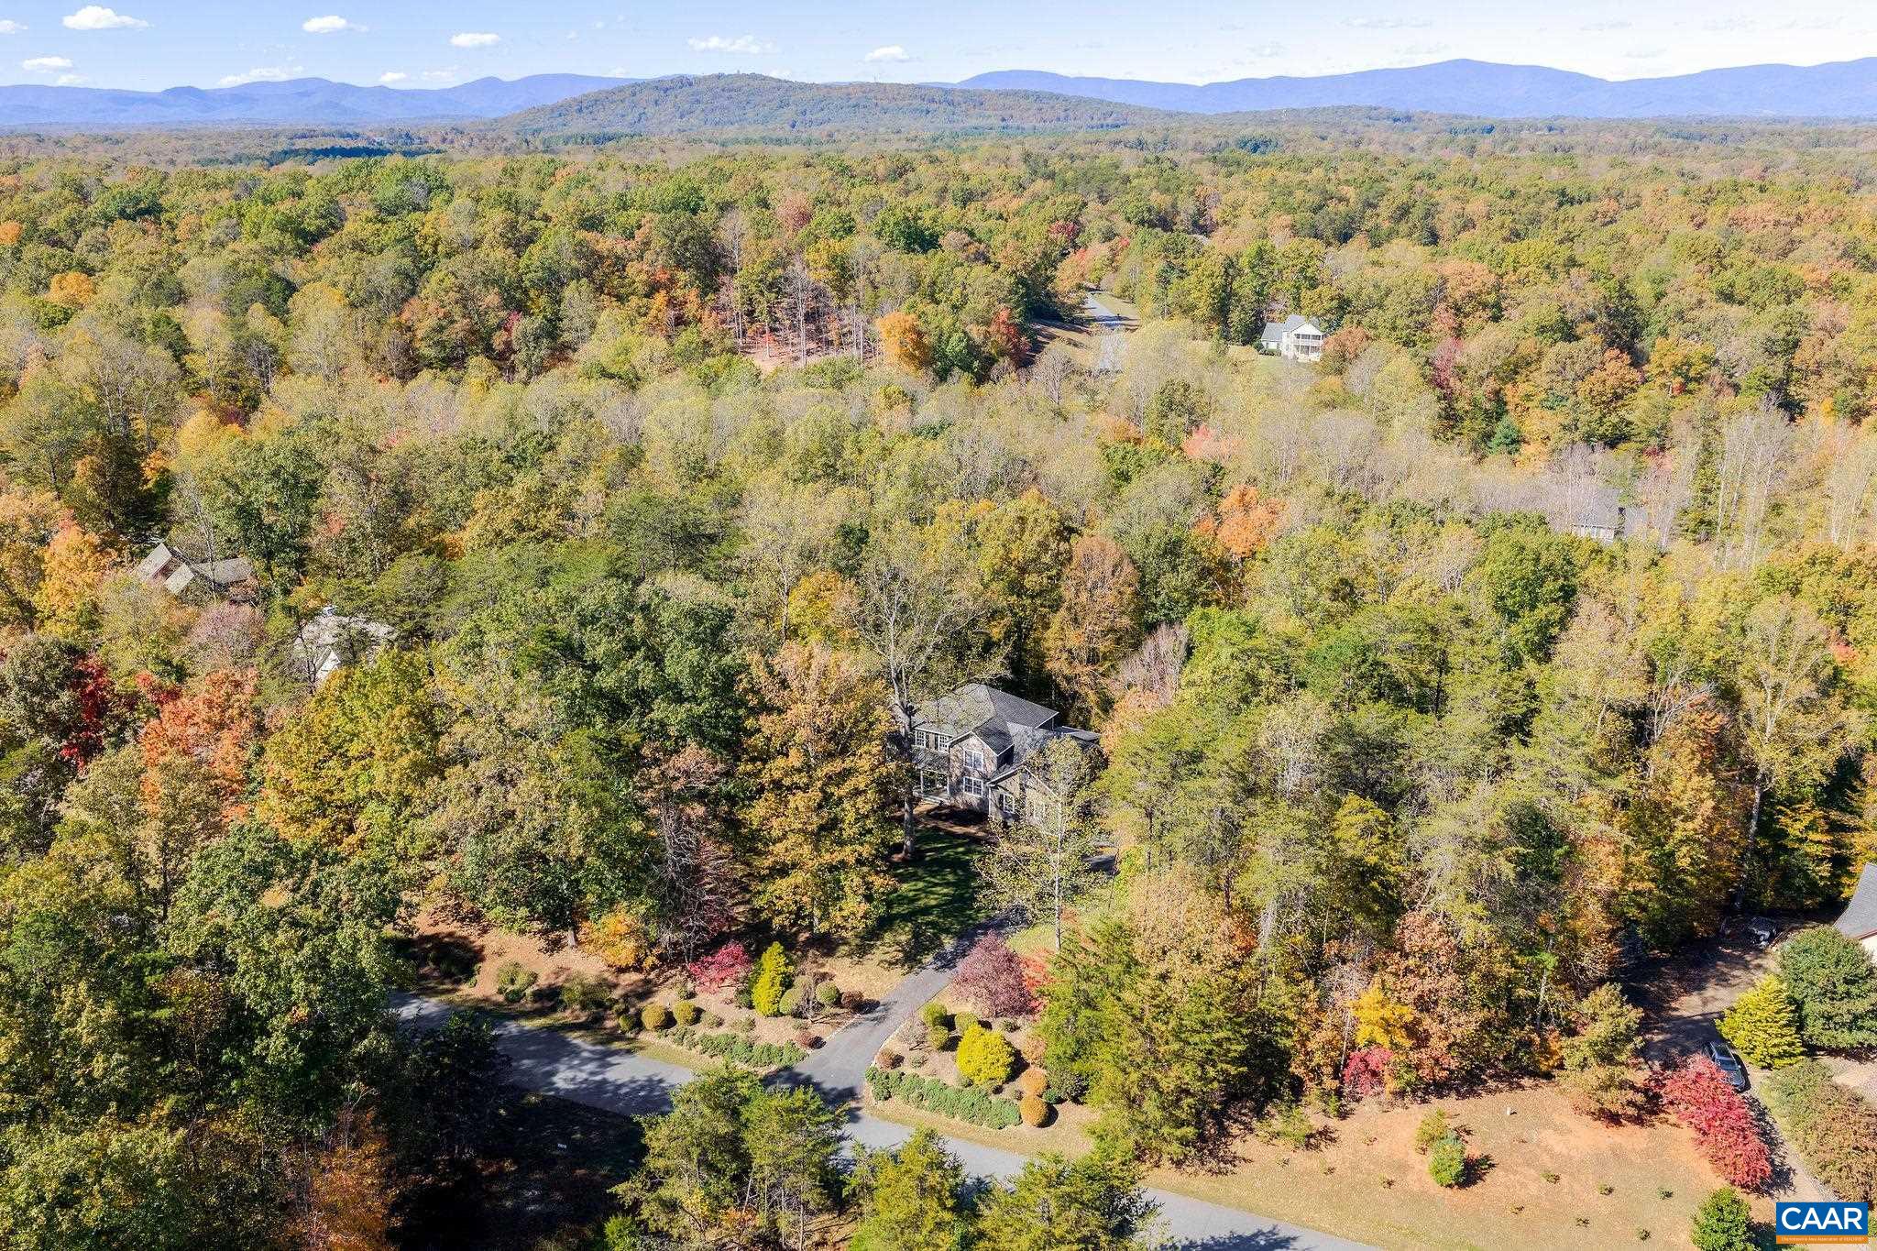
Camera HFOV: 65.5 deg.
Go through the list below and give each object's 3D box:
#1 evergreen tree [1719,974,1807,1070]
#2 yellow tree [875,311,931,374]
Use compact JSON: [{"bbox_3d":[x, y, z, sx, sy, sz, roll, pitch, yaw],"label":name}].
[{"bbox_3d":[63.960,30.060,112.740,5.850,6.600,5.850,0,19,0],"label":"evergreen tree"},{"bbox_3d":[-7.640,-59.328,308.125,11.300,14.000,11.300,0,19,0],"label":"yellow tree"}]

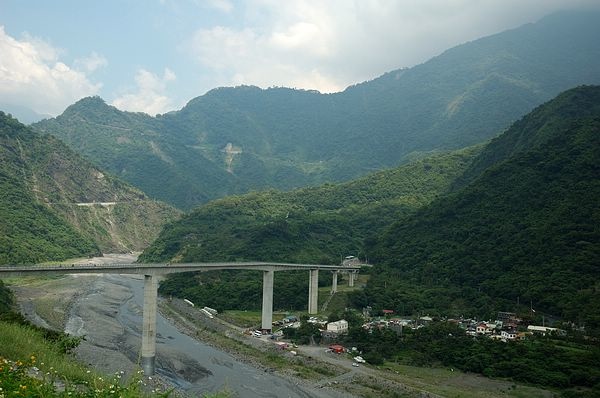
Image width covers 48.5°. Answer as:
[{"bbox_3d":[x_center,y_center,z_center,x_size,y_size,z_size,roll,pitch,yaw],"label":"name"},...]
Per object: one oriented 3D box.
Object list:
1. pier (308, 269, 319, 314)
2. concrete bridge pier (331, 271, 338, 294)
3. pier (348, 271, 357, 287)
[{"bbox_3d":[10.370,69.710,500.000,5.400,34.000,3.200,0,-3,27],"label":"pier"},{"bbox_3d":[27.830,67.370,537.000,6.000,19.000,2.500,0,-3,25],"label":"concrete bridge pier"},{"bbox_3d":[44.960,68.250,570.000,6.000,13.800,2.500,0,-3,25],"label":"pier"}]

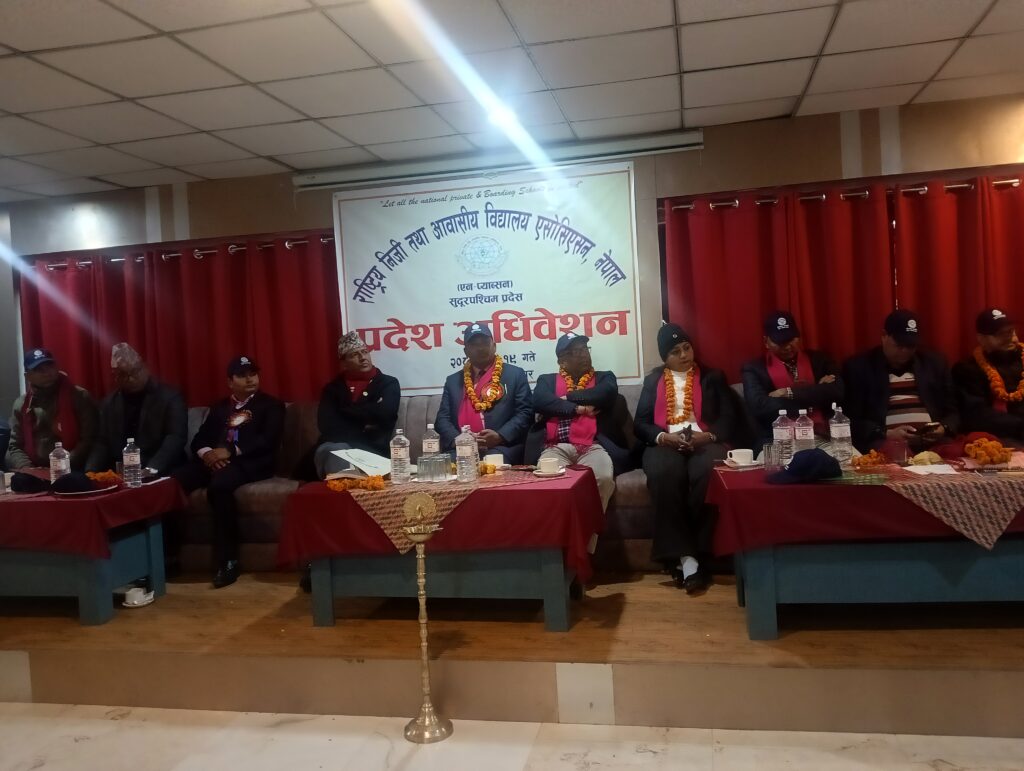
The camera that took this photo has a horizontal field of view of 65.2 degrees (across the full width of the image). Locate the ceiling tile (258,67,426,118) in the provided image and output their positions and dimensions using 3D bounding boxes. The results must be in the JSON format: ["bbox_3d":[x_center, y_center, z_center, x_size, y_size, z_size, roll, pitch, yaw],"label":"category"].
[{"bbox_3d":[-0.765,-1.339,3.668,0.600,0.020,0.600,-3,3,12],"label":"ceiling tile"}]

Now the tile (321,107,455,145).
[{"bbox_3d":[-0.641,-1.379,4.252,0.600,0.020,0.600,-3,3,12],"label":"tile"}]

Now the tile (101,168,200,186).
[{"bbox_3d":[-2.296,-1.330,5.111,0.595,0.020,0.414,-3,3,12],"label":"tile"}]

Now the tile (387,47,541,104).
[{"bbox_3d":[-0.174,-1.361,3.534,0.600,0.020,0.600,-3,3,12],"label":"tile"}]

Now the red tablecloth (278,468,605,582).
[{"bbox_3d":[-0.272,0.584,3.407,1.280,0.380,0.560,-3,3,12],"label":"red tablecloth"}]

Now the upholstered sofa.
[{"bbox_3d":[-0.499,0.495,4.481,3.550,0.860,0.880,-3,3,12],"label":"upholstered sofa"}]

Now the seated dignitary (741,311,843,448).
[{"bbox_3d":[1.389,0.253,3.886,0.540,1.226,0.800,-3,3,12],"label":"seated dignitary"}]

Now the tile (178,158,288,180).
[{"bbox_3d":[-1.717,-1.351,4.966,0.600,0.020,0.400,-3,3,12],"label":"tile"}]

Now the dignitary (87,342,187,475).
[{"bbox_3d":[-2.226,0.411,4.714,0.560,1.333,0.800,-3,3,3],"label":"dignitary"}]

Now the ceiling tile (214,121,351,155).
[{"bbox_3d":[-1.227,-1.351,4.371,0.600,0.020,0.600,-3,3,12],"label":"ceiling tile"}]

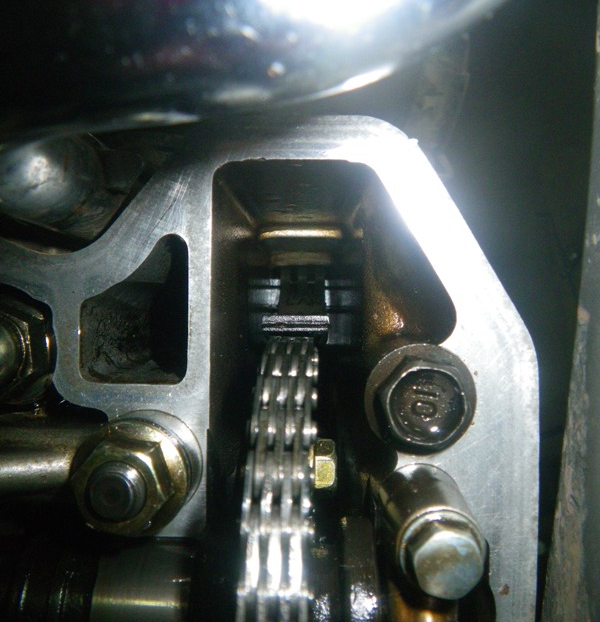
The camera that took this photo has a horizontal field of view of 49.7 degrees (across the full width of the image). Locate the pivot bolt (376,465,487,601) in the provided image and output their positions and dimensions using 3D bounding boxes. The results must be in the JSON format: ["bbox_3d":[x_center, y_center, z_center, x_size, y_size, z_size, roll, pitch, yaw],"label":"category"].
[{"bbox_3d":[0.020,0.033,0.096,0.014,0.021,0.014,0,90,2],"label":"pivot bolt"}]

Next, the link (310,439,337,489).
[{"bbox_3d":[0.004,0.028,0.119,0.005,0.009,0.010,0,90,0],"label":"link"}]

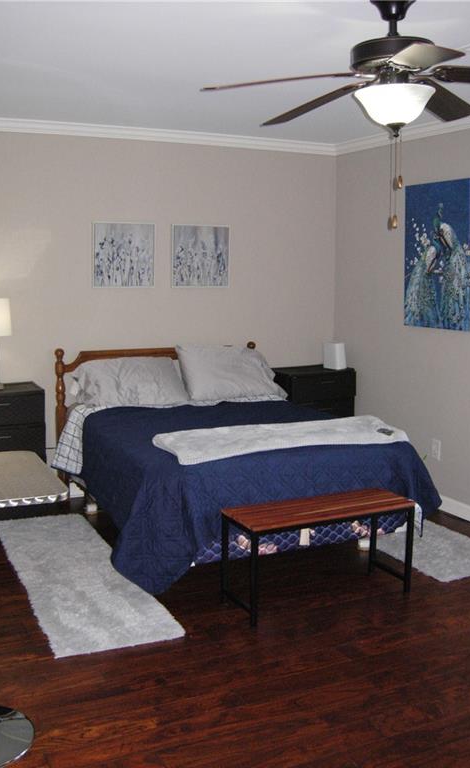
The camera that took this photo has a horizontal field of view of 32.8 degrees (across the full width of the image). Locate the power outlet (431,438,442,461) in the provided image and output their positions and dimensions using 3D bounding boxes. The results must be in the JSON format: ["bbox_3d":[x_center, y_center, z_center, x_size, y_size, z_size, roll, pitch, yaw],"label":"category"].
[{"bbox_3d":[1.286,0.426,5.115,0.012,0.120,0.074,-4,9,-26],"label":"power outlet"}]

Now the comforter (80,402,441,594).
[{"bbox_3d":[0.023,0.521,4.567,1.691,0.589,1.568,-4,9,-26],"label":"comforter"}]

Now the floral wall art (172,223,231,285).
[{"bbox_3d":[-0.234,-0.878,5.514,0.433,0.428,0.031,-4,9,-26],"label":"floral wall art"}]

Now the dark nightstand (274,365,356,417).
[{"bbox_3d":[0.538,0.302,5.788,0.543,0.817,0.398,-4,9,-26],"label":"dark nightstand"}]

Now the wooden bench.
[{"bbox_3d":[0.393,0.784,3.683,0.880,0.450,0.306,-4,9,-26],"label":"wooden bench"}]

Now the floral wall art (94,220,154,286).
[{"bbox_3d":[-0.727,-0.845,5.266,0.433,0.428,0.031,-4,9,-26],"label":"floral wall art"}]

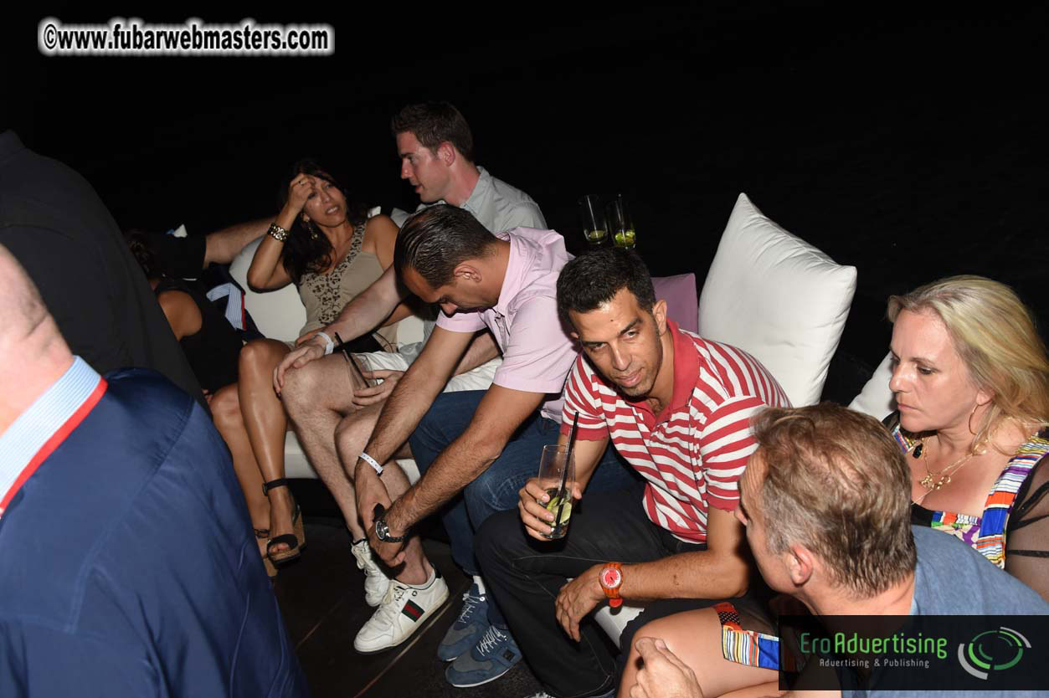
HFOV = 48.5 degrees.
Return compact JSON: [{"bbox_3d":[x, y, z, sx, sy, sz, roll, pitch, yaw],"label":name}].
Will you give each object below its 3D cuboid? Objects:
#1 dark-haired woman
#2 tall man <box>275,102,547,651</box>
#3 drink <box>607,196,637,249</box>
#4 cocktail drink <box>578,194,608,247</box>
[{"bbox_3d":[-0.638,0.043,3.440,0.560,1.090,0.800,1,24,33],"label":"dark-haired woman"},{"bbox_3d":[-0.329,0.045,3.030,0.680,1.260,0.800,7,28,43],"label":"tall man"},{"bbox_3d":[0.264,-0.338,3.170,0.066,0.132,0.066,-13,20,0],"label":"drink"},{"bbox_3d":[0.193,-0.354,3.240,0.066,0.130,0.066,-13,20,0],"label":"cocktail drink"}]

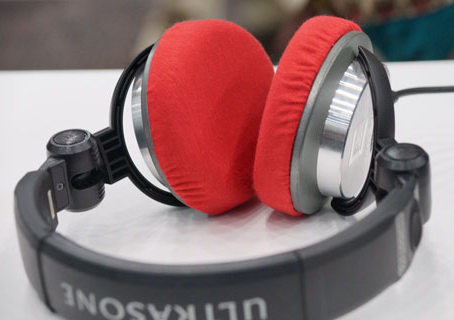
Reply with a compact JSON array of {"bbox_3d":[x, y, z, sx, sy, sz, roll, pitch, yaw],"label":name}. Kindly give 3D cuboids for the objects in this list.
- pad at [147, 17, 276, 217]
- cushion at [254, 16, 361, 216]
[{"bbox_3d":[-0.001,-0.023,0.797,0.024,0.097,0.096,-9,18,33],"label":"pad"},{"bbox_3d":[0.037,-0.023,0.774,0.024,0.097,0.096,17,30,17],"label":"cushion"}]

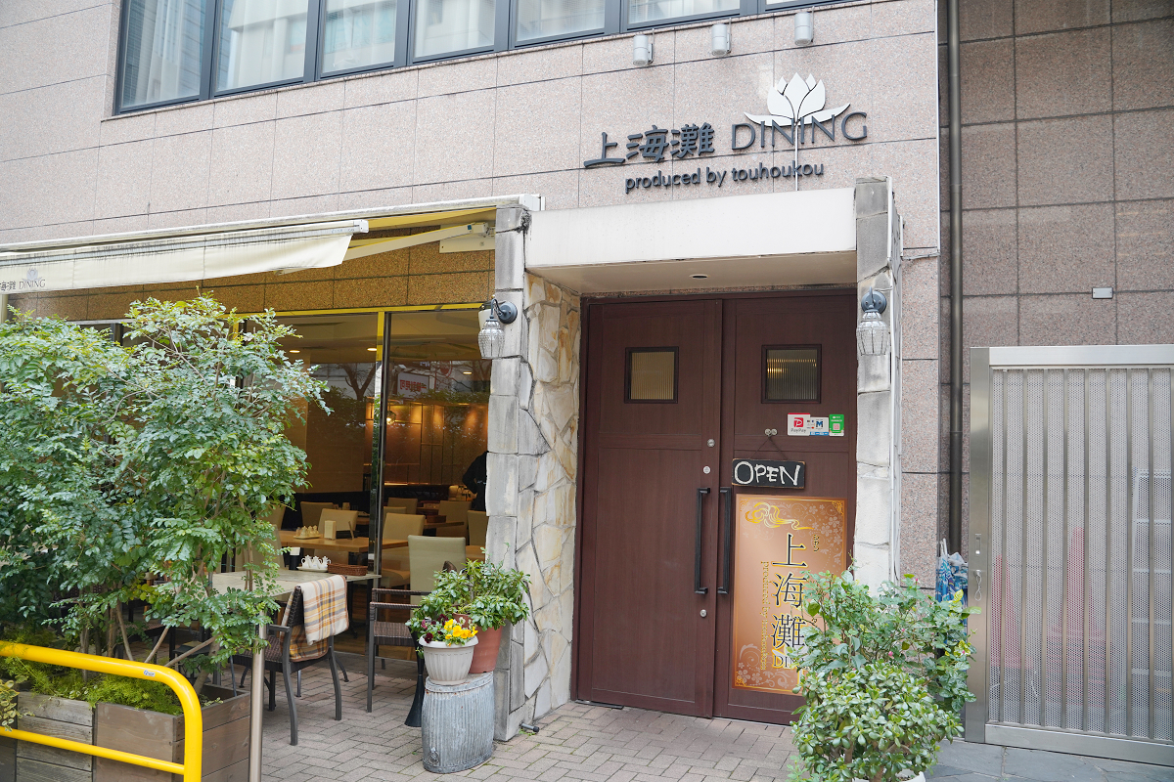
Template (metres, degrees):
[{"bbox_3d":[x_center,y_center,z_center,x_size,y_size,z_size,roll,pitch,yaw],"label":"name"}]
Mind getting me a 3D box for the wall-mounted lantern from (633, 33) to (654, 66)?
[{"bbox_3d":[0.348,-2.044,5.538,0.085,0.160,0.140,0,-4,23],"label":"wall-mounted lantern"}]

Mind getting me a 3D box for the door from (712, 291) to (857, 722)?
[{"bbox_3d":[1.151,0.669,5.226,0.870,2.450,0.070,0,-4,23],"label":"door"}]

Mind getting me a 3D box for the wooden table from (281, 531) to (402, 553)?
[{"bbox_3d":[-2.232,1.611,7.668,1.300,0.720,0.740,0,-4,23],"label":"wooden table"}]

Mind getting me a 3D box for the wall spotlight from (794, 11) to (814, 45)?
[{"bbox_3d":[1.232,-2.021,5.161,0.085,0.160,0.140,0,-4,23],"label":"wall spotlight"}]

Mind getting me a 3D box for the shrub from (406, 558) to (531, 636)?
[{"bbox_3d":[-0.607,1.037,4.641,0.640,0.430,0.540,0,-4,23],"label":"shrub"}]

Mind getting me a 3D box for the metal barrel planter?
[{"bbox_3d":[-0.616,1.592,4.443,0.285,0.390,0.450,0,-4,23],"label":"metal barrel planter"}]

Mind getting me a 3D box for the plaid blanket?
[{"bbox_3d":[-1.417,1.181,4.783,0.210,0.380,0.380,1,-4,14],"label":"plaid blanket"}]

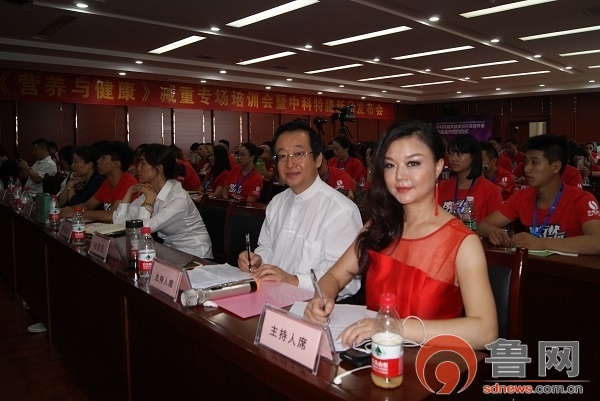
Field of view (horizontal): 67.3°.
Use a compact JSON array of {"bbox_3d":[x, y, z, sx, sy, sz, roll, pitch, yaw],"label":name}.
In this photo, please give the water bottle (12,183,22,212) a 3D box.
[{"bbox_3d":[-2.130,-0.024,3.394,0.060,0.175,0.060,-7,10,-42],"label":"water bottle"}]

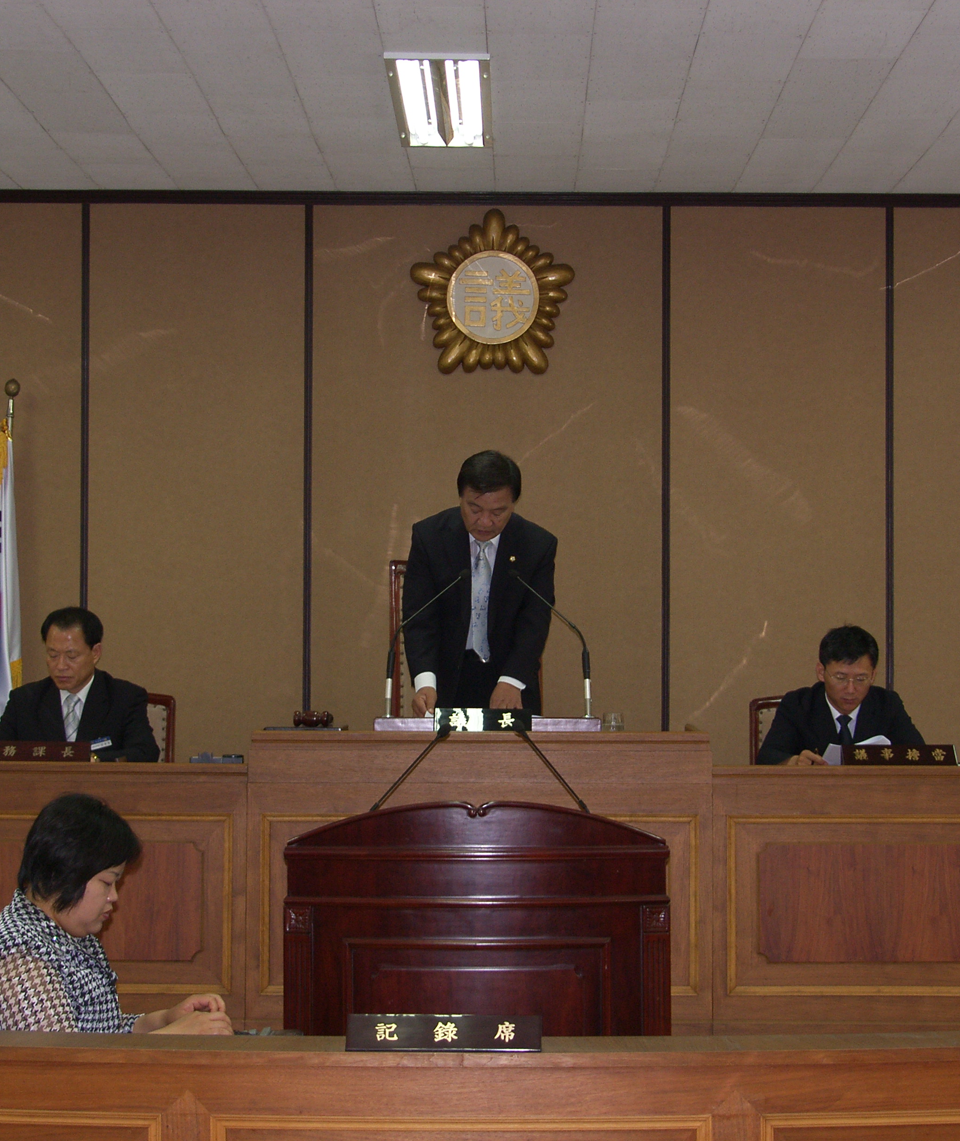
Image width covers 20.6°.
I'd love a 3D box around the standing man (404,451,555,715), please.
[{"bbox_3d":[-0.003,0.422,8.022,0.482,1.561,0.520,0,-2,1],"label":"standing man"}]

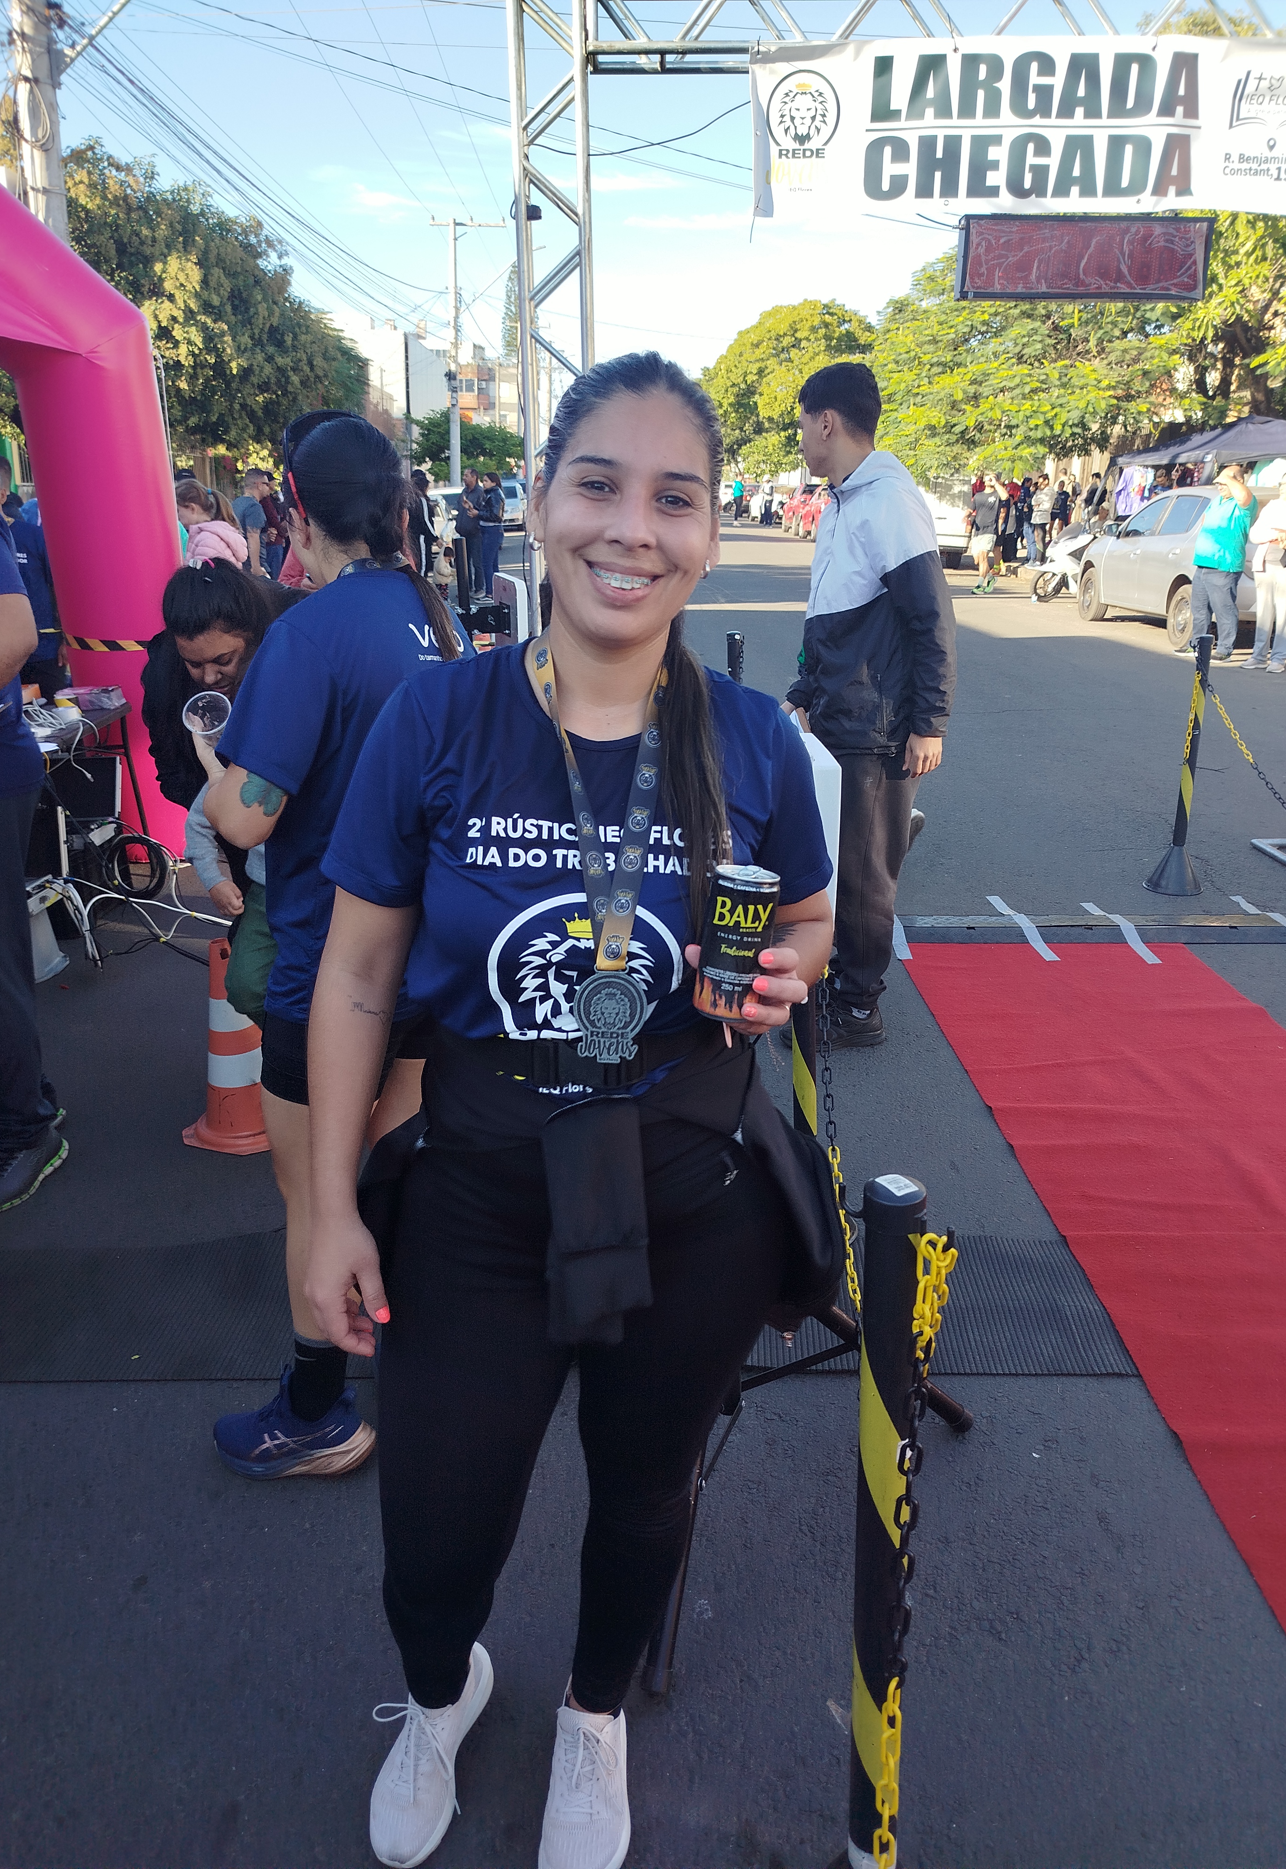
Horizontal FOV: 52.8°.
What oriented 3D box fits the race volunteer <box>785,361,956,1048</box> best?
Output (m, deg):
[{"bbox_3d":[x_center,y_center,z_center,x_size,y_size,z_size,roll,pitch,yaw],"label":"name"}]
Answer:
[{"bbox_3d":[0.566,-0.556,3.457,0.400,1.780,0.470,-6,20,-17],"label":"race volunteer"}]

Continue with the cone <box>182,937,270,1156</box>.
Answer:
[{"bbox_3d":[-0.982,0.237,3.138,0.290,0.490,0.290,7,20,19],"label":"cone"}]

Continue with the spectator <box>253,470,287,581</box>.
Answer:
[{"bbox_3d":[-3.754,-3.896,13.254,0.500,1.720,0.360,-11,22,-28],"label":"spectator"}]

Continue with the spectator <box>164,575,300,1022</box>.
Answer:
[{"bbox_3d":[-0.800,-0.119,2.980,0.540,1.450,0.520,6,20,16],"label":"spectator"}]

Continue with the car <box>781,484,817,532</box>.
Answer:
[{"bbox_3d":[5.200,-12.833,38.949,1.720,1.470,4.050,0,19,0],"label":"car"}]

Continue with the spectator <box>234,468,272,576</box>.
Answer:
[{"bbox_3d":[-3.819,-3.691,12.690,0.360,1.700,0.500,-8,20,-21],"label":"spectator"}]

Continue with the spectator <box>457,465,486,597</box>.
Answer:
[{"bbox_3d":[-2.479,-5.803,18.731,0.400,1.760,0.520,-14,23,-35],"label":"spectator"}]

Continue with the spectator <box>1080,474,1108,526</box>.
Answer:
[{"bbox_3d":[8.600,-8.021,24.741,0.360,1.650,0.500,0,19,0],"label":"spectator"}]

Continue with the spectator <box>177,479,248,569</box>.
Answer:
[{"bbox_3d":[-2.130,-1.466,6.588,0.360,1.580,0.460,14,24,34],"label":"spectator"}]

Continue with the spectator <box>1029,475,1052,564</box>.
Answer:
[{"bbox_3d":[7.060,-7.393,23.054,0.360,1.600,0.480,-11,22,-29],"label":"spectator"}]

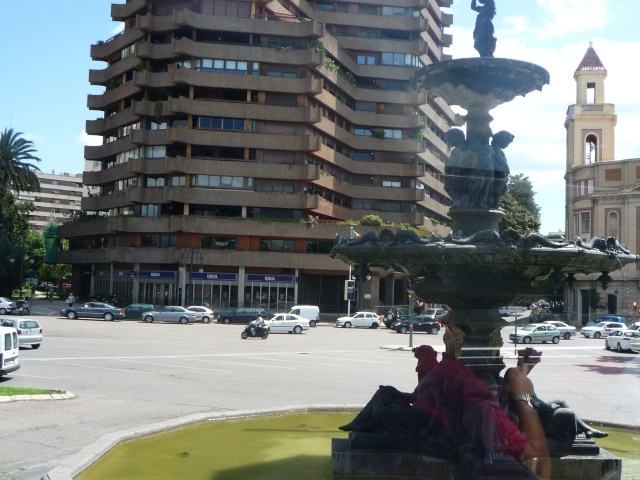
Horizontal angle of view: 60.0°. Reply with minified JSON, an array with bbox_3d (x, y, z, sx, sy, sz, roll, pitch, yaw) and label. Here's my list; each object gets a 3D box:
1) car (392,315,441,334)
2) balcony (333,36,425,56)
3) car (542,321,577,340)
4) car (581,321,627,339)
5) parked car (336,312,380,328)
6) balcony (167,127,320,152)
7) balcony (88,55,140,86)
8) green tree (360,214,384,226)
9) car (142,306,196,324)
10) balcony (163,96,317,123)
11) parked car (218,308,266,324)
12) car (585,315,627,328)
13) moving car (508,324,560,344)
[{"bbox_3d":[7.814,6.864,45.300,3.900,1.470,1.710,3,-4,-8],"label":"car"},{"bbox_3d":[7.556,-23.536,67.598,11.672,1.600,1.449,2,-4,-6],"label":"balcony"},{"bbox_3d":[18.255,7.256,44.728,4.350,1.410,1.720,4,-5,-20],"label":"car"},{"bbox_3d":[25.904,8.202,50.595,4.200,1.440,1.740,3,-5,-7],"label":"car"},{"bbox_3d":[3.441,7.057,49.400,3.900,1.430,1.660,3,-4,-16],"label":"parked car"},{"bbox_3d":[-8.003,-10.514,59.911,15.813,1.520,2.000,3,-4,-7],"label":"balcony"},{"bbox_3d":[-23.475,-19.606,63.843,9.856,1.550,2.000,-2,-6,44],"label":"balcony"},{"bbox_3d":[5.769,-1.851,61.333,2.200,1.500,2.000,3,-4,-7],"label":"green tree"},{"bbox_3d":[-12.832,6.352,47.220,4.420,1.400,1.740,2,-4,-3],"label":"car"},{"bbox_3d":[-7.845,-13.505,58.549,15.974,1.750,2.200,3,-5,-5],"label":"balcony"},{"bbox_3d":[-6.891,6.712,49.315,4.350,1.420,1.710,2,-4,-3],"label":"parked car"},{"bbox_3d":[27.940,8.408,54.096,4.100,1.750,1.700,3,-5,-5],"label":"car"},{"bbox_3d":[16.133,7.093,41.623,3.780,1.430,1.620,3,-5,-13],"label":"moving car"}]

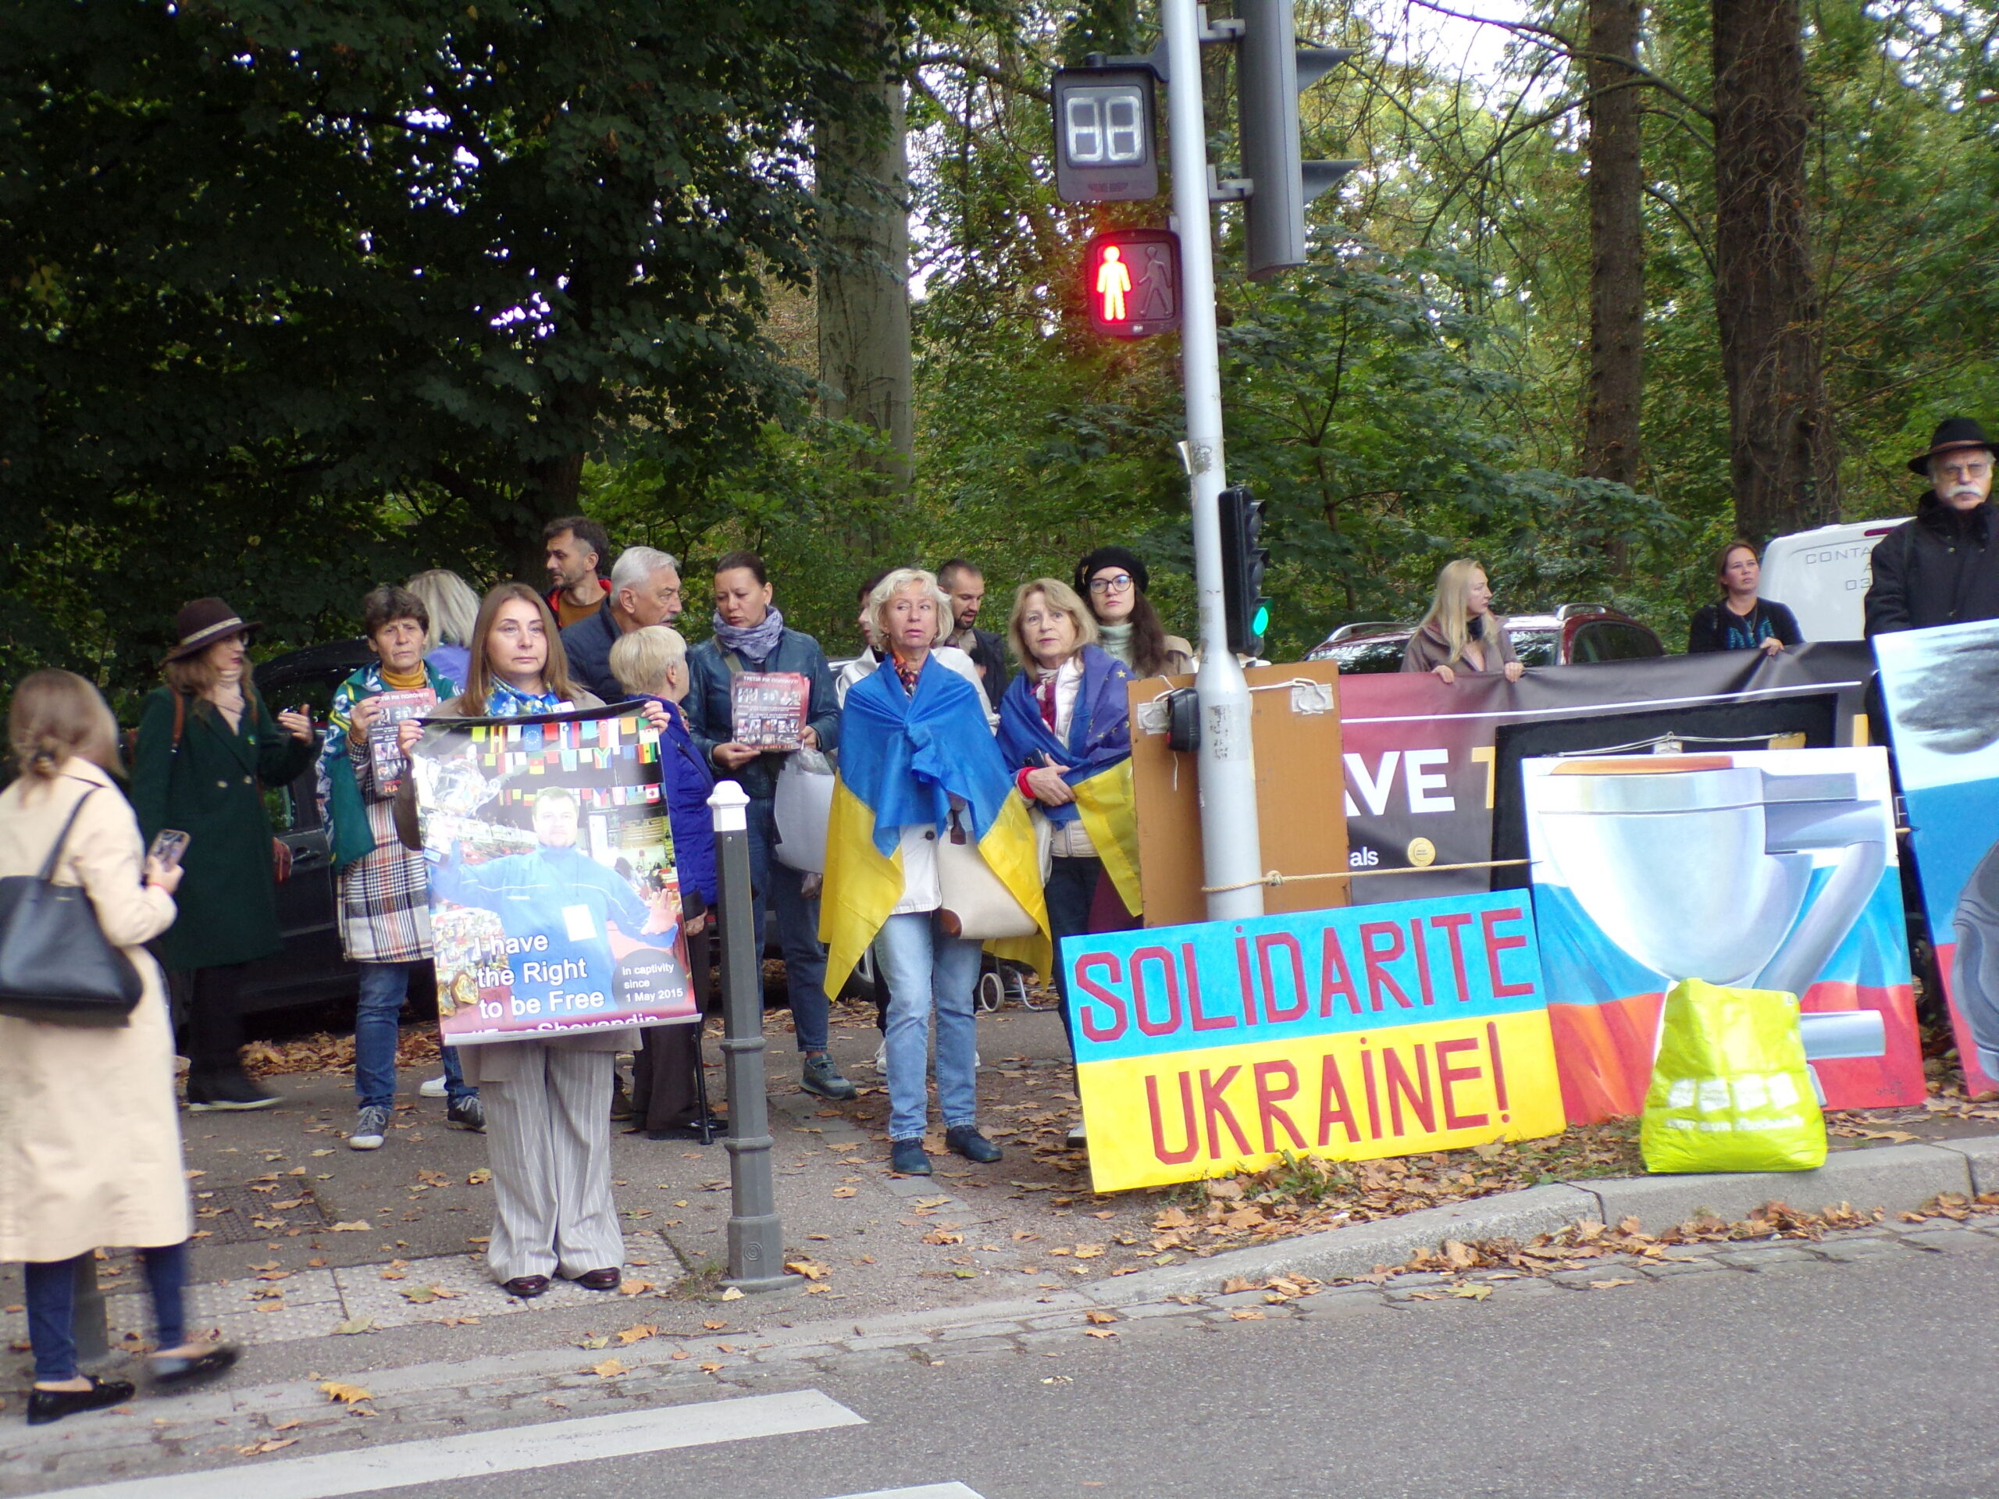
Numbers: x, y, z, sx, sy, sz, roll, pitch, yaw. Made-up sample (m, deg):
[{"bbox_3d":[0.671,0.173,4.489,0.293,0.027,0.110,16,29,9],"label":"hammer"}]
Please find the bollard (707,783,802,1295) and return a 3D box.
[{"bbox_3d":[-0.596,0.670,7.600,0.190,1.190,0.190,-5,4,-16],"label":"bollard"}]

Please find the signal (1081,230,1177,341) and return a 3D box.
[{"bbox_3d":[0.363,-1.267,8.803,0.245,0.290,0.140,-3,3,13],"label":"signal"}]

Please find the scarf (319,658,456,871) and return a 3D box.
[{"bbox_3d":[-1.810,0.046,9.600,0.440,0.640,0.350,-4,4,-8],"label":"scarf"}]

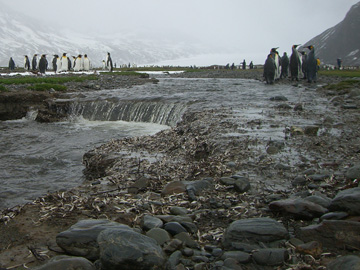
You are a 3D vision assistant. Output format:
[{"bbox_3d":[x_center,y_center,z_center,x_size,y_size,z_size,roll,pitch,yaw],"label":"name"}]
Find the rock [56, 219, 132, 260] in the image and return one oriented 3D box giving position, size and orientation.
[{"bbox_3d":[-0.294,0.366,1.394,0.271,0.113,0.168,0,10,0],"label":"rock"}]

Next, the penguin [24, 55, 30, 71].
[{"bbox_3d":[-8.600,-4.080,22.300,0.300,0.860,0.270,-4,11,-22],"label":"penguin"}]

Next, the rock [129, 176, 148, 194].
[{"bbox_3d":[-0.200,0.245,1.915,0.100,0.072,0.085,-1,10,-6],"label":"rock"}]

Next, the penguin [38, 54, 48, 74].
[{"bbox_3d":[-5.941,-3.060,17.200,0.310,0.870,0.340,4,11,20],"label":"penguin"}]

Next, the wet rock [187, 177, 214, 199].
[{"bbox_3d":[0.093,0.254,1.844,0.135,0.097,0.094,0,10,0],"label":"wet rock"}]

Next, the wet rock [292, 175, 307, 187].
[{"bbox_3d":[0.555,0.212,1.836,0.064,0.043,0.055,3,10,17],"label":"wet rock"}]

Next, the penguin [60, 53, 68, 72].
[{"bbox_3d":[-5.378,-3.366,18.400,0.310,0.880,0.330,-3,10,-14],"label":"penguin"}]

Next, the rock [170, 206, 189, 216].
[{"bbox_3d":[-0.004,0.320,1.654,0.080,0.033,0.060,0,10,0],"label":"rock"}]

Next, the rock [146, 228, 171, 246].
[{"bbox_3d":[-0.073,0.347,1.339,0.083,0.050,0.065,-1,10,-3],"label":"rock"}]

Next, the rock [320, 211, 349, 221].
[{"bbox_3d":[0.566,0.297,1.448,0.107,0.032,0.060,4,11,22],"label":"rock"}]

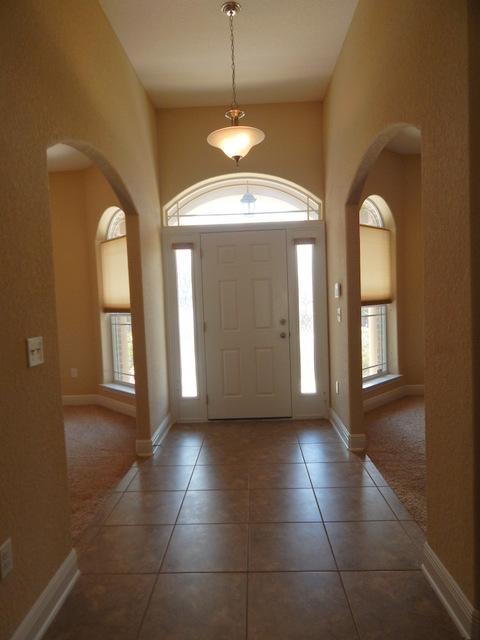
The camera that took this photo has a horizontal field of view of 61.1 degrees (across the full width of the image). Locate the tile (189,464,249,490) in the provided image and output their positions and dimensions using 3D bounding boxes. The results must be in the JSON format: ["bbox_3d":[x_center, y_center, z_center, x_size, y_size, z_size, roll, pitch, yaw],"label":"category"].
[{"bbox_3d":[-0.145,1.181,3.060,0.433,0.012,0.430,-2,3,2],"label":"tile"}]

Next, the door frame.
[{"bbox_3d":[0.080,0.033,4.456,1.730,2.133,0.130,-2,3,2],"label":"door frame"}]

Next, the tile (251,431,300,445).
[{"bbox_3d":[0.319,1.121,3.905,0.433,0.012,0.430,-2,3,2],"label":"tile"}]

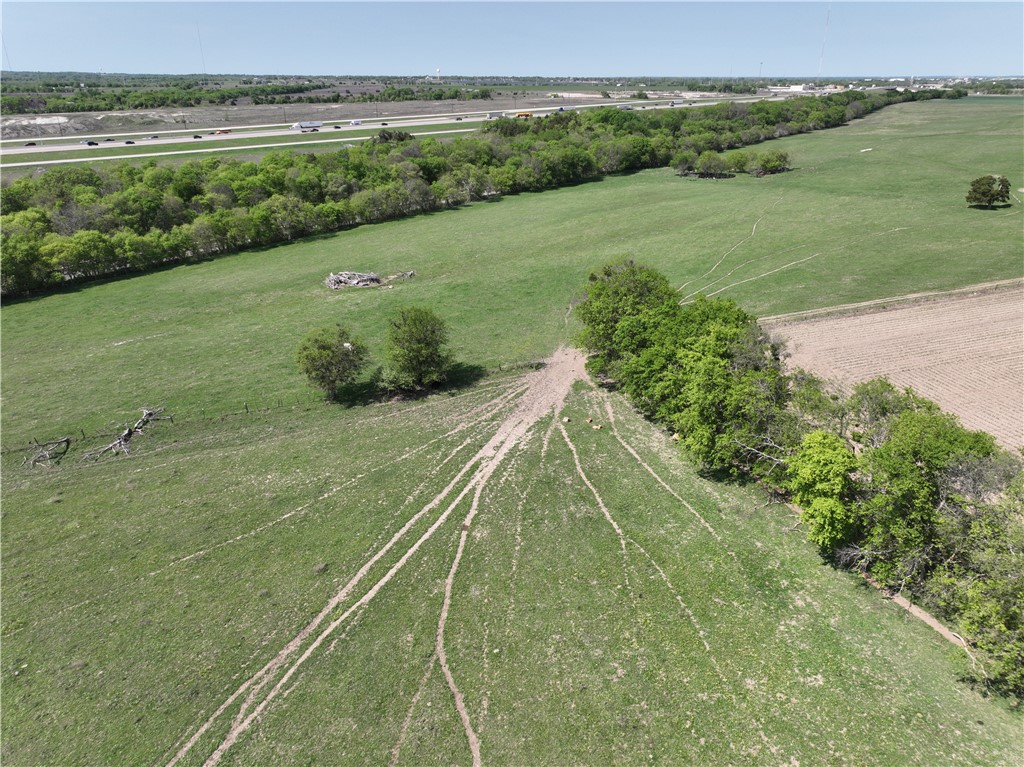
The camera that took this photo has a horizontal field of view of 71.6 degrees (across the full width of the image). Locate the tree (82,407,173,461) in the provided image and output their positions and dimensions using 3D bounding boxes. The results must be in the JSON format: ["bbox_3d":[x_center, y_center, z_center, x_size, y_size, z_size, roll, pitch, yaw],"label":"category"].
[{"bbox_3d":[-42.839,5.516,79.798,4.600,1.700,10.600,10,25,21],"label":"tree"}]

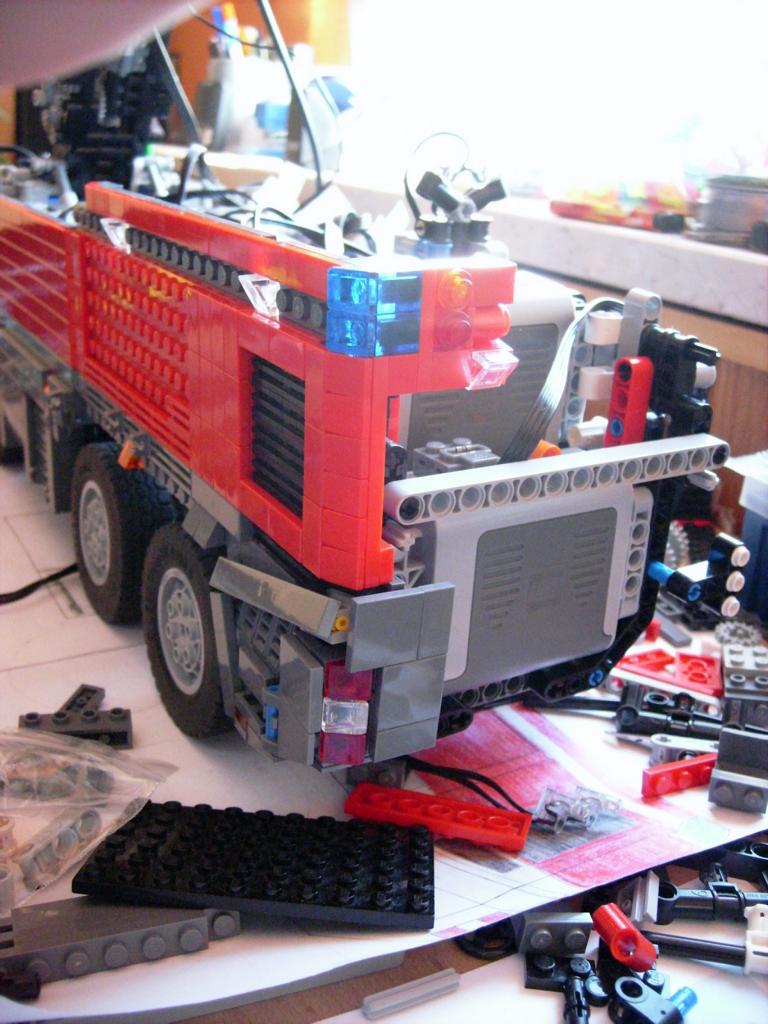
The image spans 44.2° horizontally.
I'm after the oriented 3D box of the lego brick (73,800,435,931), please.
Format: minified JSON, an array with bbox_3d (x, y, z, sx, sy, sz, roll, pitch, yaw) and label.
[{"bbox_3d":[-0.028,0.084,0.232,0.080,0.005,0.048,5,3,0],"label":"lego brick"}]

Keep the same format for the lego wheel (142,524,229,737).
[{"bbox_3d":[-0.047,0.033,0.288,0.036,0.069,0.069,-10,26,-29],"label":"lego wheel"}]

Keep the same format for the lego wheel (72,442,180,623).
[{"bbox_3d":[-0.091,0.005,0.348,0.036,0.069,0.069,-10,26,-29],"label":"lego wheel"}]

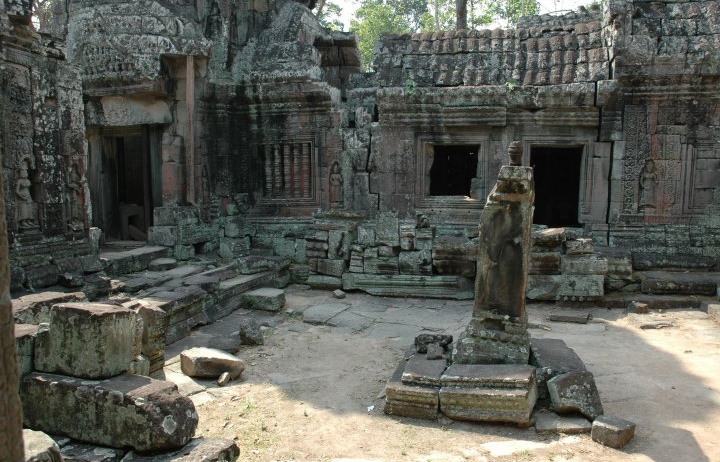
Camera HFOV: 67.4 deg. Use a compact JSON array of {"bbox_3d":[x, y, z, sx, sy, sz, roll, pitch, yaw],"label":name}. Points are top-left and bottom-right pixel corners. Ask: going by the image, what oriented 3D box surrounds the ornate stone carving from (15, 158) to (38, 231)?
[{"bbox_3d":[-4.618,-0.506,7.486,0.165,1.001,0.311,1,5,13],"label":"ornate stone carving"}]

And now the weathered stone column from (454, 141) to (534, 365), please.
[{"bbox_3d":[1.400,0.211,5.724,0.720,2.280,0.580,1,7,8],"label":"weathered stone column"}]

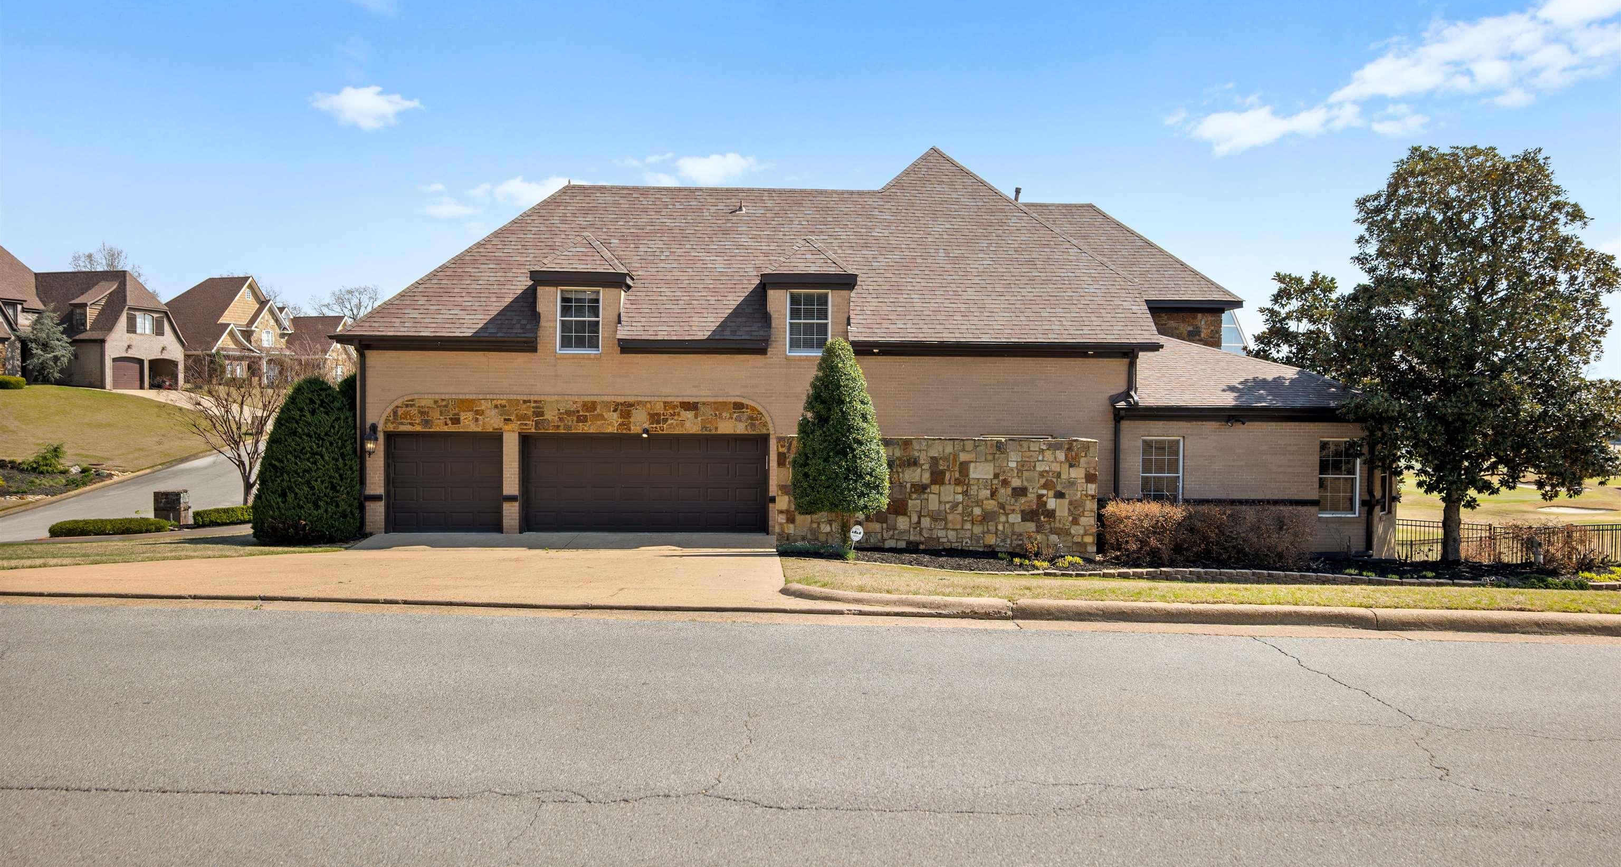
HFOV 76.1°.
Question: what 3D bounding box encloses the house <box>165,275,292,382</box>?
[{"bbox_3d":[-54.000,-9.100,93.000,13.000,9.800,11.500,1,1,26],"label":"house"}]

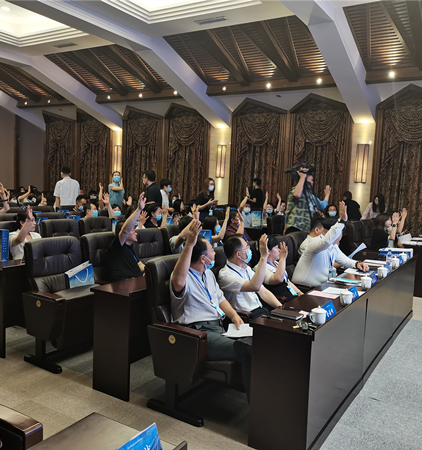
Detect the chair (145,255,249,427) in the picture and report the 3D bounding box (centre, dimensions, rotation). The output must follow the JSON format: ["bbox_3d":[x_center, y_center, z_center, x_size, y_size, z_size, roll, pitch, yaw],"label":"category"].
[{"bbox_3d":[-0.012,0.756,3.190,0.680,1.025,0.650,6,6,32],"label":"chair"}]

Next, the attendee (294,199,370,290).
[{"bbox_3d":[1.157,0.476,4.595,0.820,1.430,0.660,6,6,32],"label":"attendee"}]

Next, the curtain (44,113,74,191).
[{"bbox_3d":[-5.426,-2.078,16.116,1.350,3.500,0.250,6,7,33],"label":"curtain"}]

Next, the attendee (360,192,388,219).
[{"bbox_3d":[3.722,0.092,10.238,0.520,1.570,0.450,5,5,30],"label":"attendee"}]

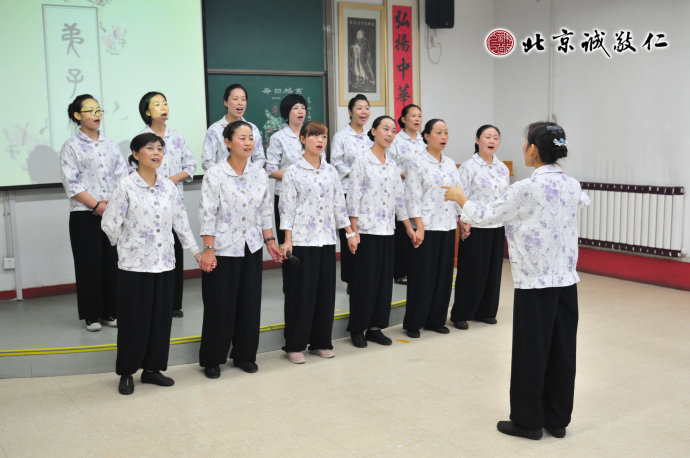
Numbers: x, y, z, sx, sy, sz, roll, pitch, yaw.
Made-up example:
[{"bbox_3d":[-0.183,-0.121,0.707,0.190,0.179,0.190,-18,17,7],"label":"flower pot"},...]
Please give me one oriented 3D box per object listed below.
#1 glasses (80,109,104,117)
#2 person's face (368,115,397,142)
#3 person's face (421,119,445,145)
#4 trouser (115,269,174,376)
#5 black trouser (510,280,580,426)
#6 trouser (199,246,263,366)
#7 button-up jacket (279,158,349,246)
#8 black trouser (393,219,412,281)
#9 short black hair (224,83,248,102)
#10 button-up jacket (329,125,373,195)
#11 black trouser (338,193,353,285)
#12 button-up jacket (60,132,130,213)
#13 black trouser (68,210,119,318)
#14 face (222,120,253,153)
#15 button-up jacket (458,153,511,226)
[{"bbox_3d":[-1.778,-0.816,5.378,0.140,0.045,0.142,4,9,33],"label":"glasses"},{"bbox_3d":[0.280,-0.750,5.712,0.170,0.210,0.230,-6,8,-34],"label":"person's face"},{"bbox_3d":[0.660,-0.713,5.700,0.160,0.215,0.185,-7,9,-38],"label":"person's face"},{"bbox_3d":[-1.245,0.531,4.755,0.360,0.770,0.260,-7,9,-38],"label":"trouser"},{"bbox_3d":[1.004,0.604,3.853,0.360,0.800,0.270,-6,8,-31],"label":"black trouser"},{"bbox_3d":[-0.746,0.475,4.985,0.400,0.840,0.260,-5,8,-29],"label":"trouser"},{"bbox_3d":[-0.216,-0.195,5.420,0.530,0.630,0.280,-6,8,-31],"label":"button-up jacket"},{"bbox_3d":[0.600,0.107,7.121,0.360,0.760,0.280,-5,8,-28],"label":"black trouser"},{"bbox_3d":[-0.855,-1.063,6.030,0.170,0.190,0.210,-6,8,-33],"label":"short black hair"},{"bbox_3d":[0.097,-0.588,6.471,0.430,0.590,0.290,-6,9,-32],"label":"button-up jacket"},{"bbox_3d":[0.098,0.031,6.551,0.350,0.850,0.250,-5,8,-30],"label":"black trouser"},{"bbox_3d":[-1.801,-0.415,5.527,0.530,0.610,0.320,-8,9,-42],"label":"button-up jacket"},{"bbox_3d":[-1.794,0.231,5.528,0.370,0.850,0.260,-8,10,-42],"label":"black trouser"},{"bbox_3d":[-0.672,-0.574,4.856,0.180,0.215,0.160,6,10,44],"label":"face"},{"bbox_3d":[1.112,-0.305,6.062,0.430,0.610,0.270,-3,8,-15],"label":"button-up jacket"}]

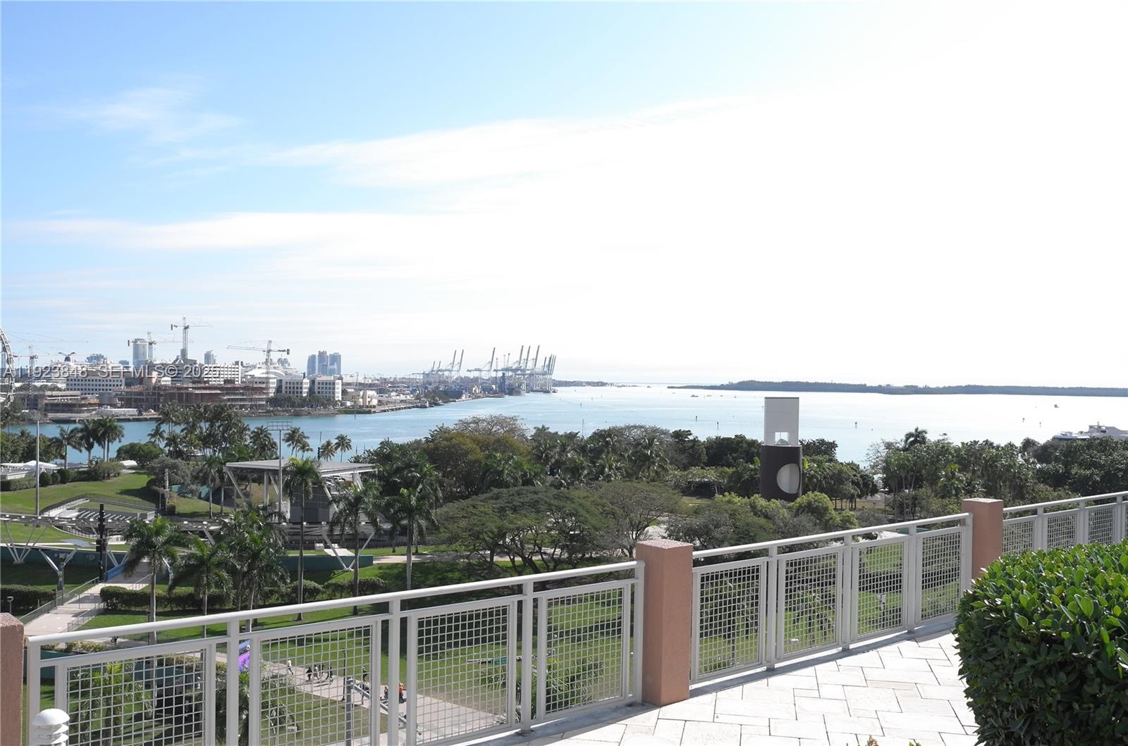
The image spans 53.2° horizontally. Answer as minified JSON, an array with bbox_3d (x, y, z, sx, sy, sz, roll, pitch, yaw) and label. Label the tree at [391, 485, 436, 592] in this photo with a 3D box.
[{"bbox_3d":[-20.327,23.391,150.500,6.200,16.200,6.200,1,0,0],"label":"tree"}]

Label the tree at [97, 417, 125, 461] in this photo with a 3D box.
[{"bbox_3d":[-141.370,22.590,349.950,8.000,17.210,8.000,1,0,0],"label":"tree"}]

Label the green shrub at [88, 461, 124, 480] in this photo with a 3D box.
[{"bbox_3d":[-113.890,24.232,280.000,5.500,4.800,8.500,1,0,0],"label":"green shrub"}]

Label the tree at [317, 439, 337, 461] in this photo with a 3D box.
[{"bbox_3d":[-80.100,27.780,379.970,6.800,9.710,6.800,1,0,0],"label":"tree"}]

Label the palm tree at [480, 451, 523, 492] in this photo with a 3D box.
[{"bbox_3d":[-13.019,24.737,229.957,8.644,17.404,8.644,1,0,0],"label":"palm tree"}]

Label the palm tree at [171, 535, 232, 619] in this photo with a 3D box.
[{"bbox_3d":[-35.257,24.089,108.958,5.974,16.756,5.974,1,0,0],"label":"palm tree"}]

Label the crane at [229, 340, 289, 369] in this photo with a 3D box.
[{"bbox_3d":[-282.140,1.820,1039.820,70.000,63.940,4.000,1,0,-39],"label":"crane"}]

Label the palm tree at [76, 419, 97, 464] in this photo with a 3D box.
[{"bbox_3d":[-137.792,21.458,325.000,6.200,15.000,6.200,1,0,0],"label":"palm tree"}]

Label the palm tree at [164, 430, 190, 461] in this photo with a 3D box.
[{"bbox_3d":[-115.403,24.666,334.962,7.869,15.217,7.869,1,0,0],"label":"palm tree"}]

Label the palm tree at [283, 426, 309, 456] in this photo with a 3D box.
[{"bbox_3d":[-90.540,25.330,379.960,8.800,14.340,8.800,1,0,0],"label":"palm tree"}]

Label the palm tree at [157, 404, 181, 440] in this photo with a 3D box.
[{"bbox_3d":[-133.410,20.590,379.940,7.800,19.750,7.800,1,0,0],"label":"palm tree"}]

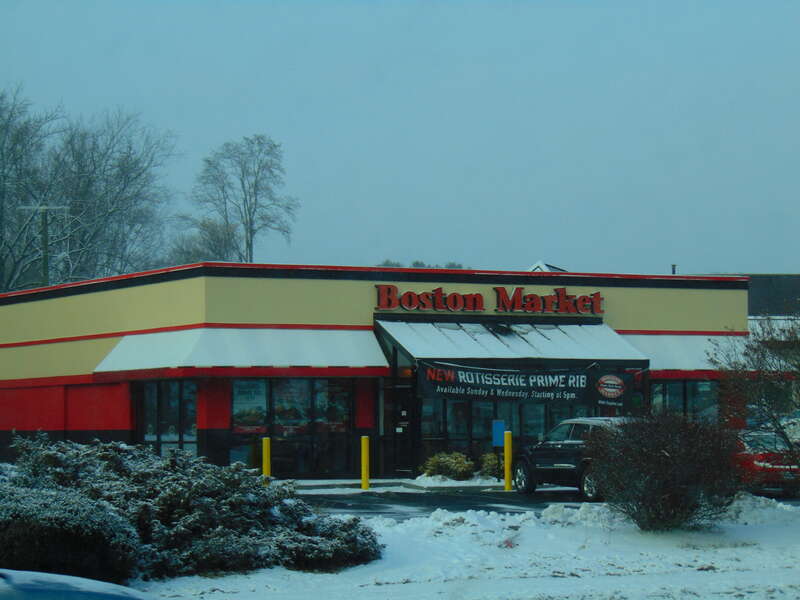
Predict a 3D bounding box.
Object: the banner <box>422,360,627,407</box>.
[{"bbox_3d":[3.162,2.125,62.407,6.080,1.060,0.060,1,-3,-27],"label":"banner"}]

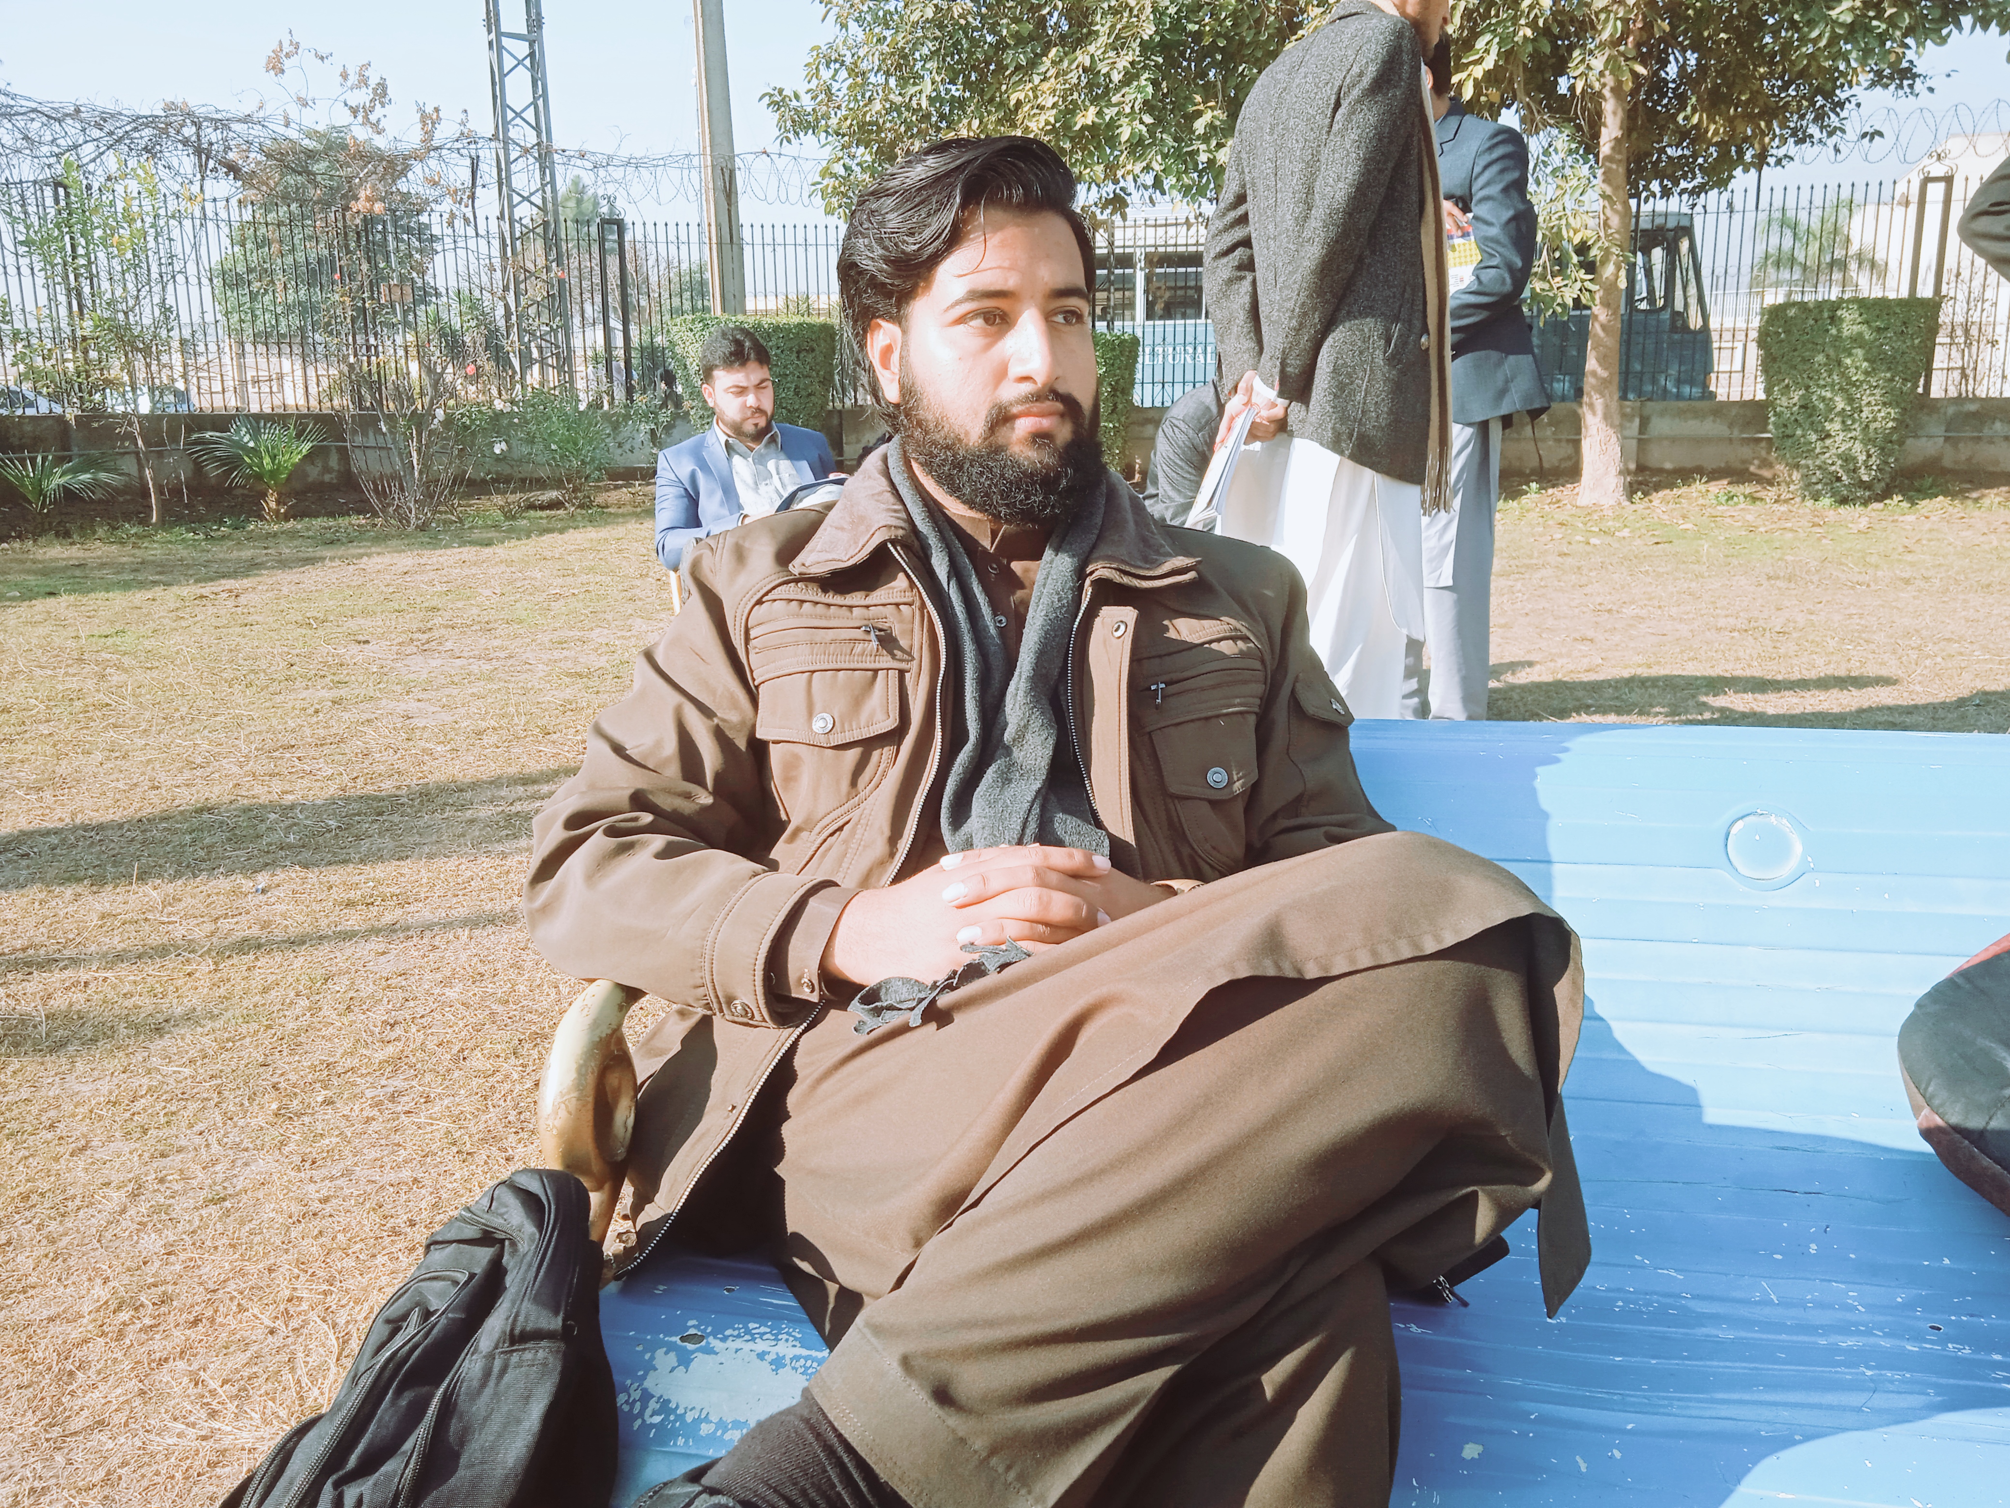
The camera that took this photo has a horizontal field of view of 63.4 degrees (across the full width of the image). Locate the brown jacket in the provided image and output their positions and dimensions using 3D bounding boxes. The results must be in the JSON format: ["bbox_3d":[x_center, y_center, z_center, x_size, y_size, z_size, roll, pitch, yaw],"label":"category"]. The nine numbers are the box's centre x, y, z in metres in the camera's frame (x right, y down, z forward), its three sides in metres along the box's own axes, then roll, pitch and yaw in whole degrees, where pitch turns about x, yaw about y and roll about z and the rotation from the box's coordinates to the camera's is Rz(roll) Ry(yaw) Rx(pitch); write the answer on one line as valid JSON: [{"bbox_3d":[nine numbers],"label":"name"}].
[{"bbox_3d":[-0.019,0.051,1.229,0.650,0.570,0.430,-1,12,-4],"label":"brown jacket"}]

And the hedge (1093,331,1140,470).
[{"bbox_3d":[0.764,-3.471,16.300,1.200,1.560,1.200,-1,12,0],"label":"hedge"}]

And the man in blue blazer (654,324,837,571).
[{"bbox_3d":[-0.524,-0.405,3.779,0.560,1.170,0.780,-7,14,-27],"label":"man in blue blazer"}]

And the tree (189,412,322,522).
[{"bbox_3d":[-6.075,-2.314,13.200,1.120,0.870,1.100,-1,12,0],"label":"tree"}]

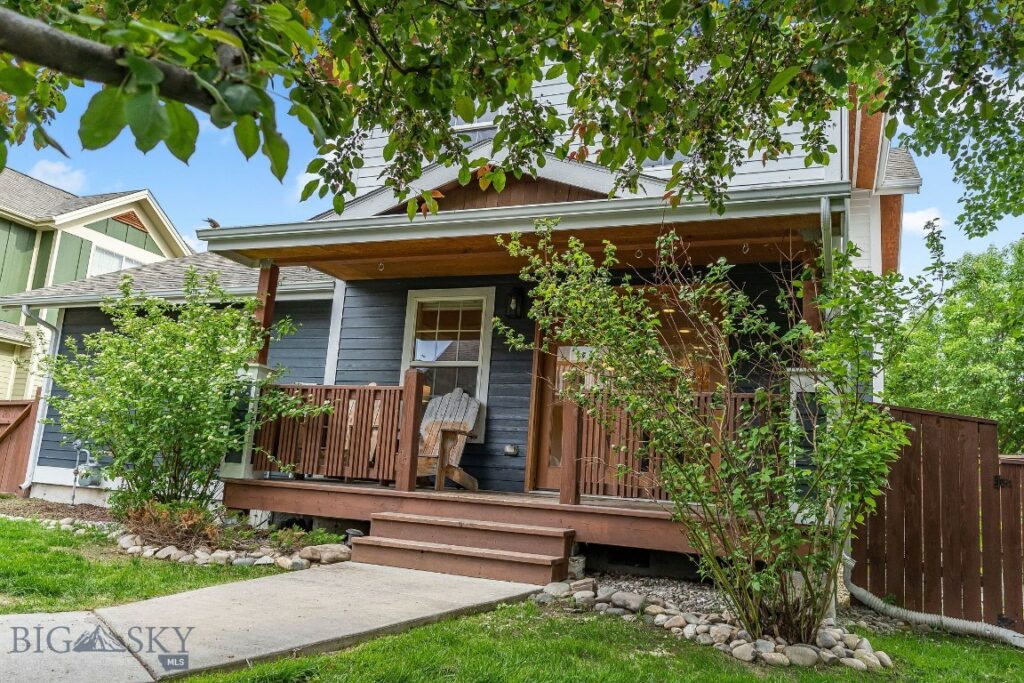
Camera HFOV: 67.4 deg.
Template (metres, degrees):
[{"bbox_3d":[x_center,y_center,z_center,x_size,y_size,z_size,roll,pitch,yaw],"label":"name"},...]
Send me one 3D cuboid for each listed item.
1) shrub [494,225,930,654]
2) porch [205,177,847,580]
[{"bbox_3d":[1.195,0.460,5.071,2.840,2.797,1.998,0,-9,22],"label":"shrub"},{"bbox_3d":[-0.004,0.506,7.243,5.800,3.013,2.344,0,-9,22],"label":"porch"}]

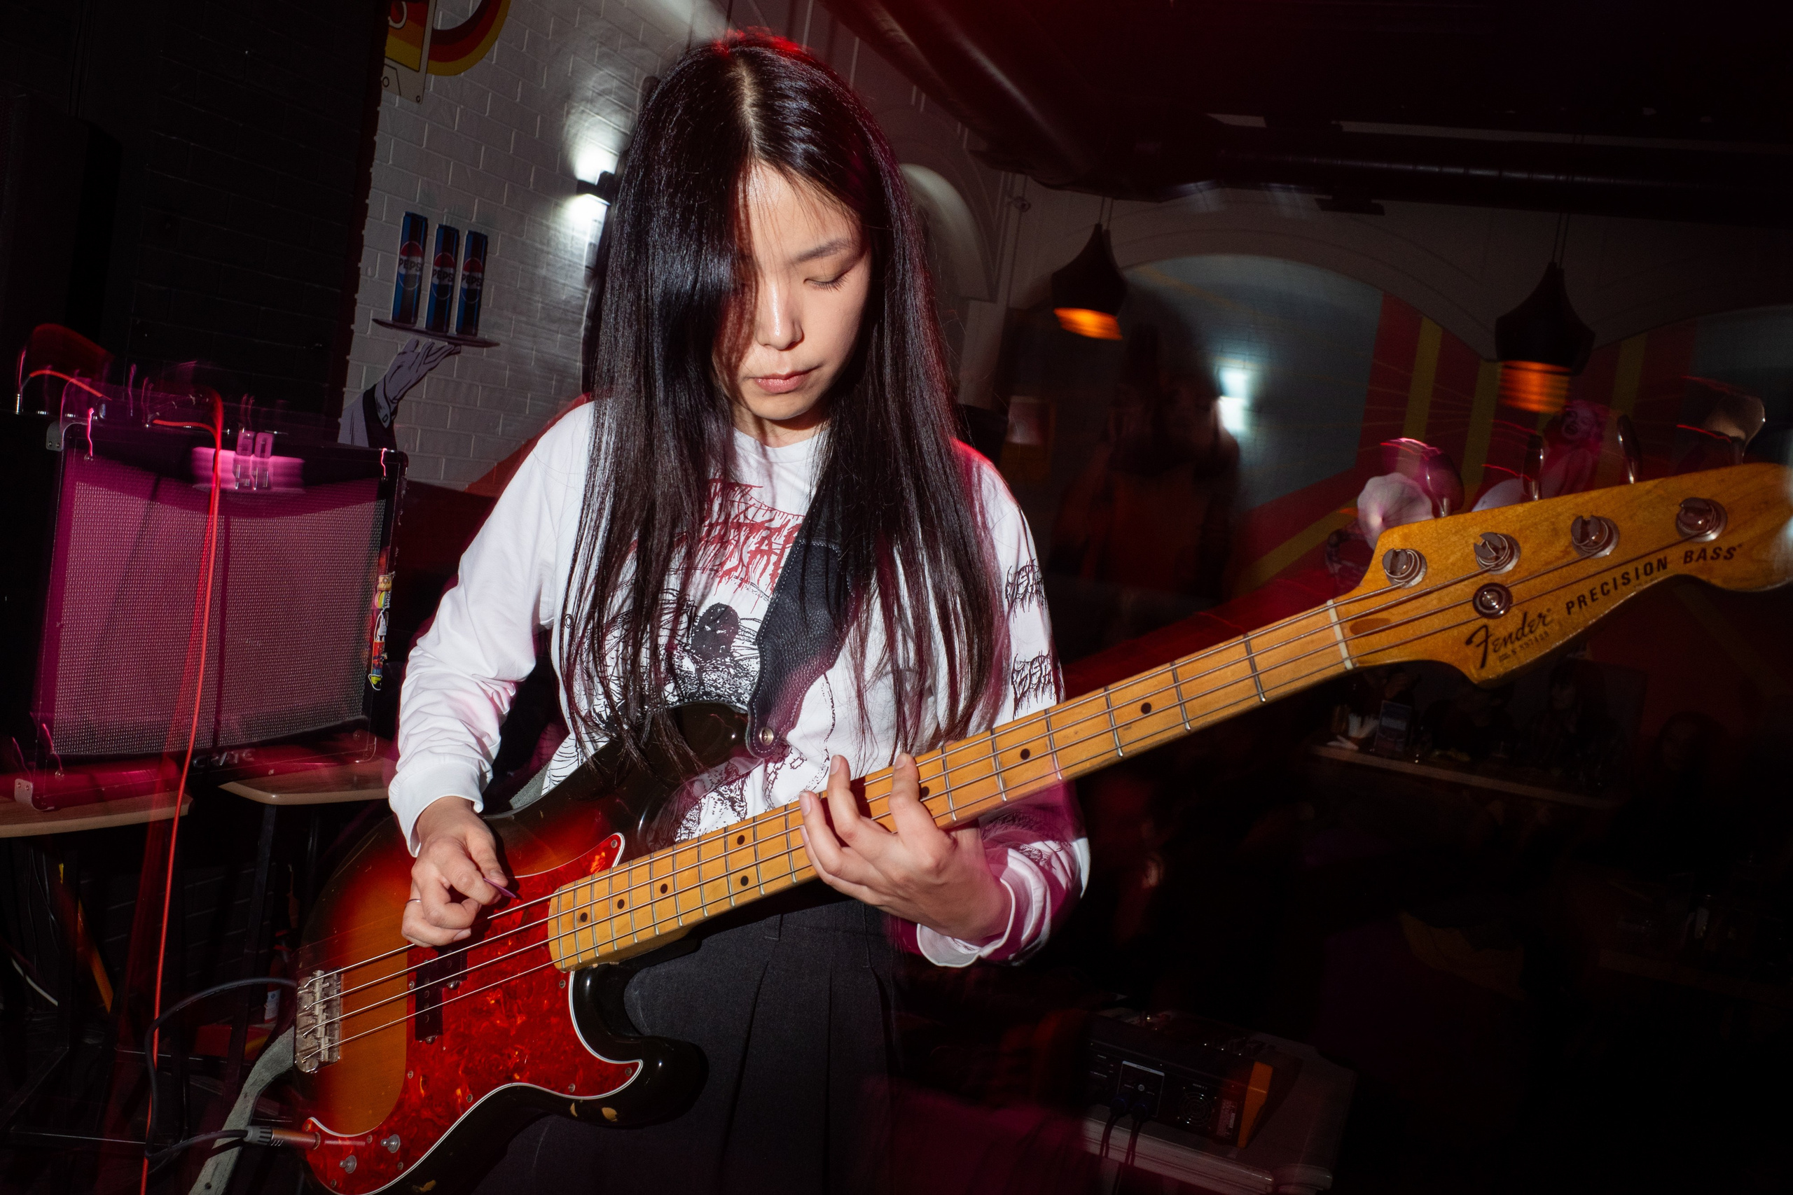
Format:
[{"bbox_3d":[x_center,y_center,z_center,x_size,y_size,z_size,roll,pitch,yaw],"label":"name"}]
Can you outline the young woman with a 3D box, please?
[{"bbox_3d":[-0.150,0.400,1.090,0.550,1.610,0.420,7,3,3],"label":"young woman"}]

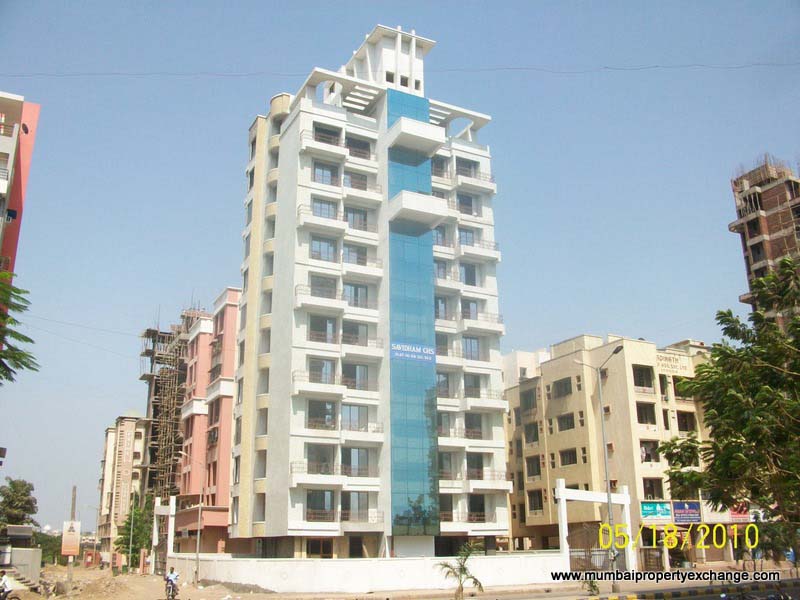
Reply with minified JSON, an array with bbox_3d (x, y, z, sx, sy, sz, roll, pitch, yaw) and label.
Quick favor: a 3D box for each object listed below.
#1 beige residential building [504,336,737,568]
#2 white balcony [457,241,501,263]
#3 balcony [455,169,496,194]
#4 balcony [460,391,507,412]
[{"bbox_3d":[18.696,13.540,64.856,12.000,18.200,16.000,8,-20,-26],"label":"beige residential building"},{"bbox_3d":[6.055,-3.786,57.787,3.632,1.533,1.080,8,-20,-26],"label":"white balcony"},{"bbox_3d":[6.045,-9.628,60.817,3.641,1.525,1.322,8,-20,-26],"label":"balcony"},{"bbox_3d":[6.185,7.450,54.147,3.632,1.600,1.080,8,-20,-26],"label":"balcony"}]

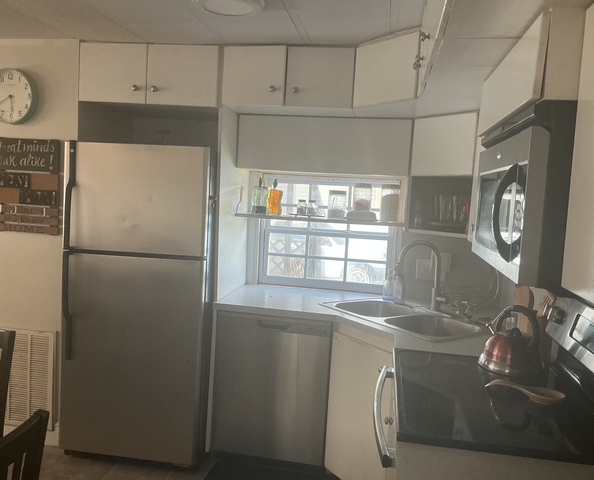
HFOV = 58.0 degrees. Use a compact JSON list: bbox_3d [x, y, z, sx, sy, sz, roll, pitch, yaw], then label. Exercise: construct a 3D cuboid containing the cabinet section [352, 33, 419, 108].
[{"bbox_3d":[0.513,-0.747,2.455,0.300,0.285,0.415,-1,7,-34],"label":"cabinet section"}]

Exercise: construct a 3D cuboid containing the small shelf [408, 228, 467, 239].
[{"bbox_3d":[0.819,-0.032,2.780,0.297,0.024,0.396,0,6,-36],"label":"small shelf"}]

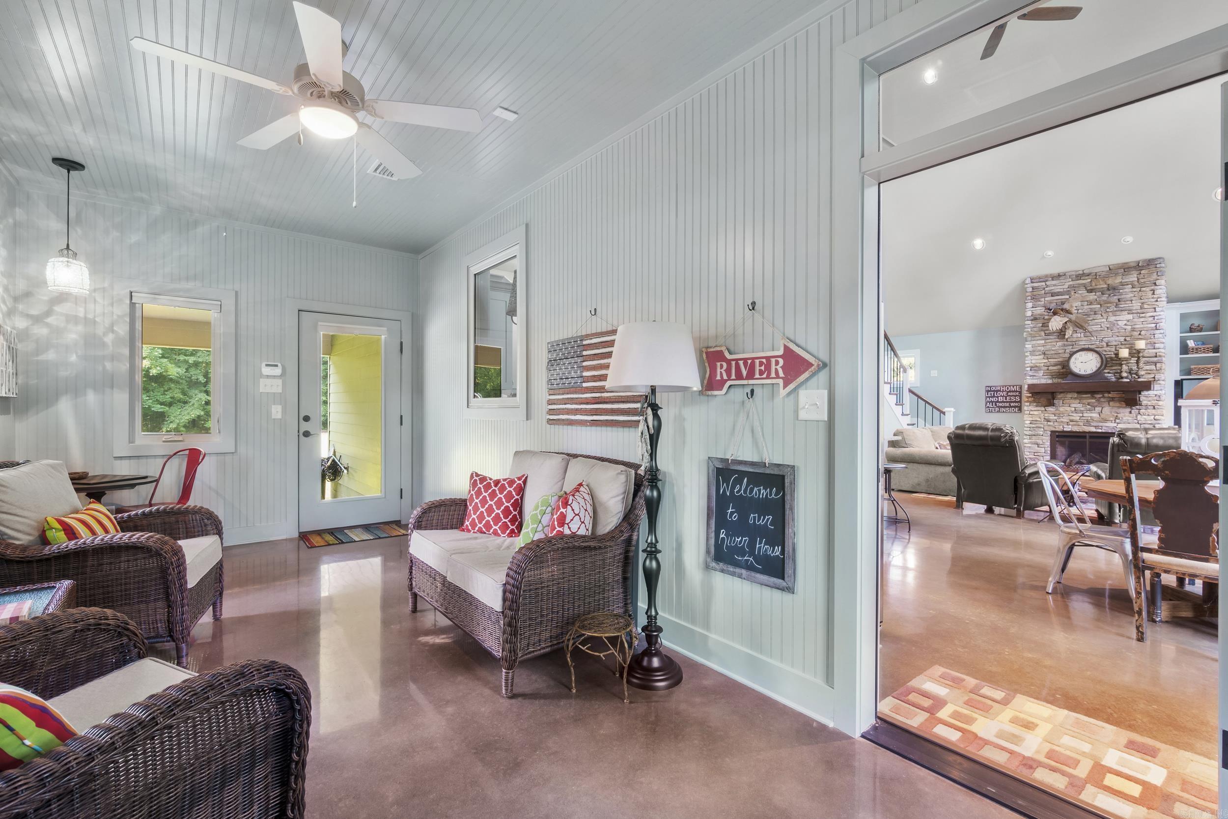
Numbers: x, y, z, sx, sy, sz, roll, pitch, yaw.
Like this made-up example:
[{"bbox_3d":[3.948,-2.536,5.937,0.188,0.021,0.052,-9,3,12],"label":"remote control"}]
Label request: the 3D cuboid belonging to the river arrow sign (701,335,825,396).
[{"bbox_3d":[0.581,-0.165,2.078,0.022,0.230,0.568,0,0,-40],"label":"river arrow sign"}]

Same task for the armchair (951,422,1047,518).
[{"bbox_3d":[4.408,0.646,5.800,0.900,1.000,0.750,0,0,-30],"label":"armchair"}]

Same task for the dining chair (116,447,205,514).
[{"bbox_3d":[-3.204,0.713,3.554,0.450,0.860,0.500,0,0,19],"label":"dining chair"}]

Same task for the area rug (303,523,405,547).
[{"bbox_3d":[-2.329,1.134,4.623,0.810,0.012,0.490,0,0,-40],"label":"area rug"}]

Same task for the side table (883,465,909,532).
[{"bbox_3d":[2.639,0.847,4.953,0.410,0.600,0.410,0,0,-40],"label":"side table"}]

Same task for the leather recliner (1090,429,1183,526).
[{"bbox_3d":[5.229,0.676,5.014,0.750,1.000,0.910,0,0,33],"label":"leather recliner"}]

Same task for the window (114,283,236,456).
[{"bbox_3d":[-3.455,-0.316,4.057,0.735,1.340,0.100,0,0,-40],"label":"window"}]

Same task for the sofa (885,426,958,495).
[{"bbox_3d":[4.916,0.699,7.461,2.200,0.880,0.970,0,0,-40],"label":"sofa"}]

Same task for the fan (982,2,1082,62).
[{"bbox_3d":[3.877,-4.062,5.053,1.300,0.450,1.340,0,0,-40],"label":"fan"}]

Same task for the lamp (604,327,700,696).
[{"bbox_3d":[0.173,0.387,2.204,0.415,1.530,0.415,0,0,0],"label":"lamp"}]

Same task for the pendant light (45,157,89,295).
[{"bbox_3d":[-3.511,-1.182,3.298,0.190,0.830,0.190,0,0,-40],"label":"pendant light"}]

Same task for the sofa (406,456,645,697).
[{"bbox_3d":[-0.520,0.709,2.707,0.790,0.880,1.210,0,0,-40],"label":"sofa"}]

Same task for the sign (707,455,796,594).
[{"bbox_3d":[0.554,0.461,2.118,0.025,0.495,0.430,0,0,-40],"label":"sign"}]

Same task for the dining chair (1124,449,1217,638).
[{"bbox_3d":[2.848,0.669,2.549,0.520,0.970,0.450,0,0,-40],"label":"dining chair"}]

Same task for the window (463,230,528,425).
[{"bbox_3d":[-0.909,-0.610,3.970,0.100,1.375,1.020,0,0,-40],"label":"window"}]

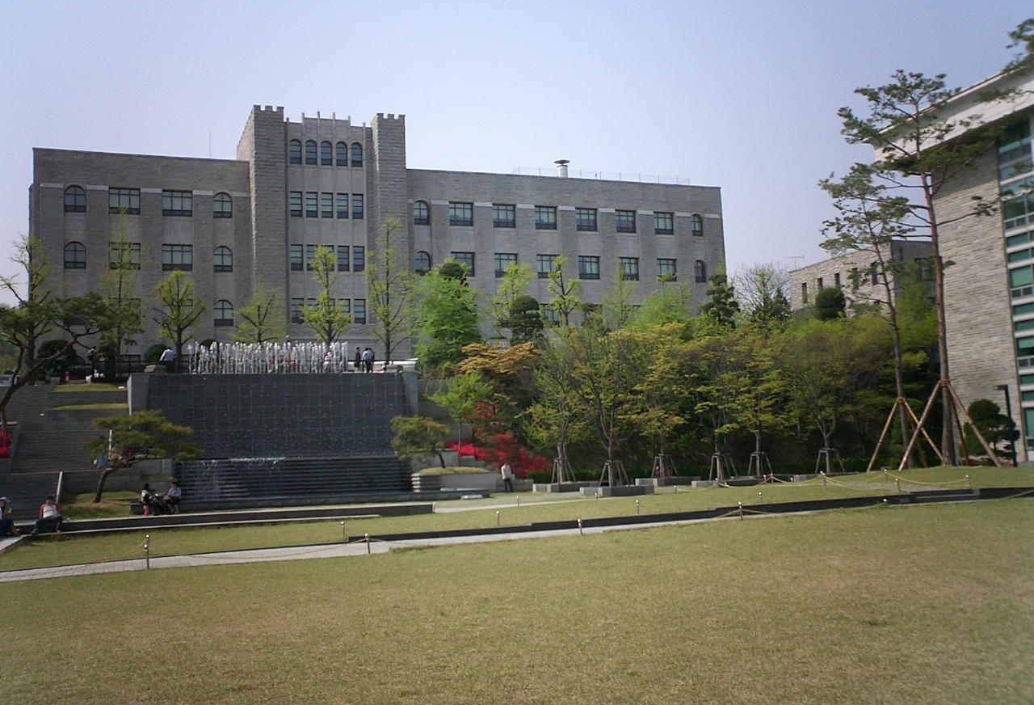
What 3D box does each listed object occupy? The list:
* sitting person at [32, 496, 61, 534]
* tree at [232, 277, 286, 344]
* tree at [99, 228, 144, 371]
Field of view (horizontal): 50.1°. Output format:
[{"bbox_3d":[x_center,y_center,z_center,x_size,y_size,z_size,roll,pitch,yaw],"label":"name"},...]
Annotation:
[{"bbox_3d":[-15.980,5.537,37.600,0.900,1.270,0.900,0,-7,-19],"label":"sitting person"},{"bbox_3d":[-13.427,-1.627,57.500,2.858,4.662,2.690,-2,-6,0],"label":"tree"},{"bbox_3d":[-25.619,-3.027,71.555,2.850,10.110,2.850,0,-7,-19],"label":"tree"}]

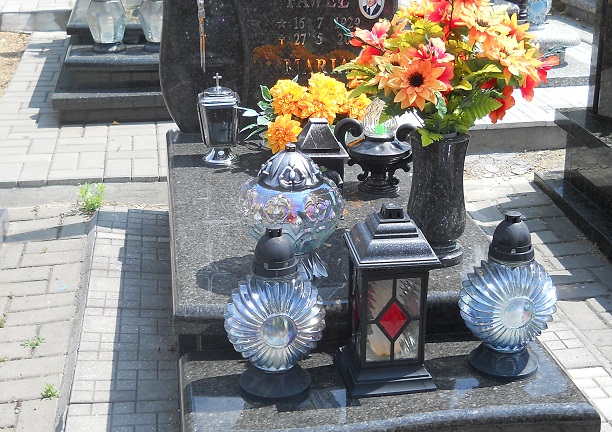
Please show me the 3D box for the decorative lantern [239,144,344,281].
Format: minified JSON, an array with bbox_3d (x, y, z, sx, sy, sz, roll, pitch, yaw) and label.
[{"bbox_3d":[-0.038,-0.019,2.599,0.287,0.352,0.287,-3,21,-8],"label":"decorative lantern"}]

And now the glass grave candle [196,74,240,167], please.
[{"bbox_3d":[-0.282,-0.313,3.127,0.120,0.287,0.120,-3,20,-8],"label":"glass grave candle"}]

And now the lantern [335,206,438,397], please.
[{"bbox_3d":[0.192,0.182,2.302,0.210,0.433,0.208,-3,21,-8],"label":"lantern"}]

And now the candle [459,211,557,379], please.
[{"bbox_3d":[0.425,0.151,2.037,0.215,0.344,0.165,-3,20,-8],"label":"candle"}]

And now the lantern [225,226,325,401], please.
[{"bbox_3d":[-0.064,0.183,1.960,0.205,0.342,0.165,-3,20,-8],"label":"lantern"}]

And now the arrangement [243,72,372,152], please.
[{"bbox_3d":[0.000,-0.394,3.677,0.455,0.285,0.250,-3,21,-8],"label":"arrangement"}]

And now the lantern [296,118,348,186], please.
[{"bbox_3d":[0.050,-0.163,2.783,0.138,0.240,0.138,-2,20,-4],"label":"lantern"}]

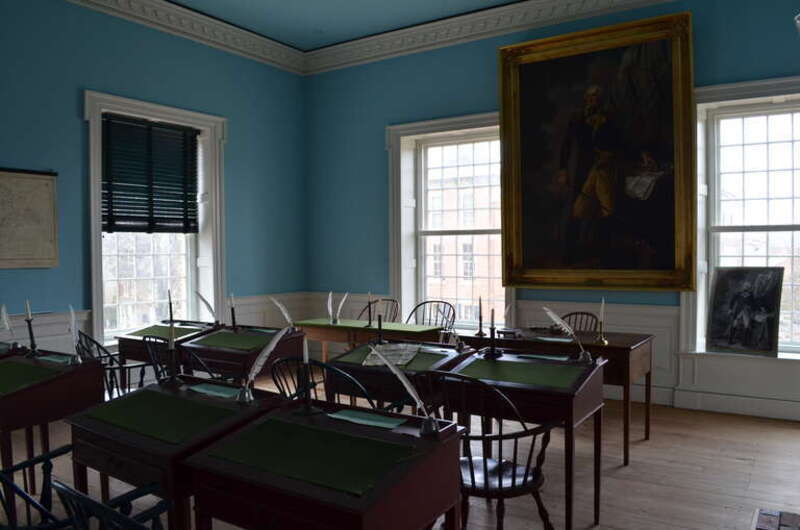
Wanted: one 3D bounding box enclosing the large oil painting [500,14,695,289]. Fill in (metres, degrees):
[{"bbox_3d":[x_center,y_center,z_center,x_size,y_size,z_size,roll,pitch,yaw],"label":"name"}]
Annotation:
[{"bbox_3d":[1.751,-0.949,5.485,1.740,2.320,0.120,1,2,33],"label":"large oil painting"}]

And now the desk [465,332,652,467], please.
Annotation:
[{"bbox_3d":[1.135,0.898,4.418,1.276,0.773,0.660,1,2,33],"label":"desk"}]

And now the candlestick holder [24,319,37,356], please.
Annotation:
[{"bbox_3d":[-2.006,0.395,3.258,0.075,0.200,0.075,1,2,33],"label":"candlestick holder"}]

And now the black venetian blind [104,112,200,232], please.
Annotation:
[{"bbox_3d":[-2.384,-0.854,5.807,0.070,1.070,1.100,1,2,33],"label":"black venetian blind"}]

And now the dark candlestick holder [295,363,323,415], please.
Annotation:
[{"bbox_3d":[-0.351,0.465,2.289,0.106,0.188,0.106,0,3,0],"label":"dark candlestick holder"}]

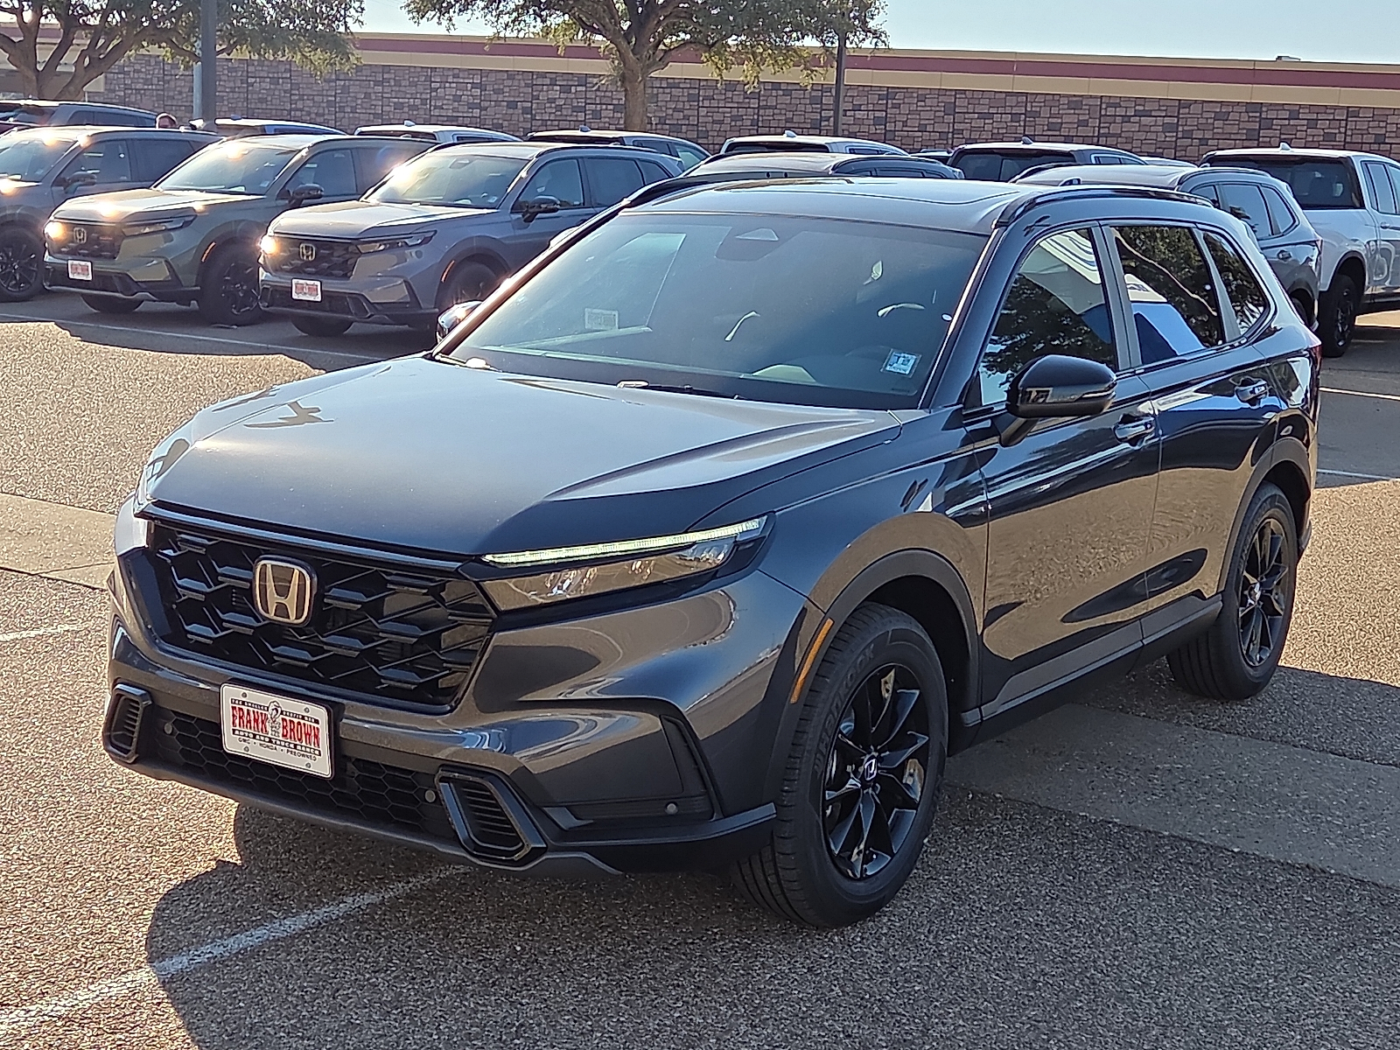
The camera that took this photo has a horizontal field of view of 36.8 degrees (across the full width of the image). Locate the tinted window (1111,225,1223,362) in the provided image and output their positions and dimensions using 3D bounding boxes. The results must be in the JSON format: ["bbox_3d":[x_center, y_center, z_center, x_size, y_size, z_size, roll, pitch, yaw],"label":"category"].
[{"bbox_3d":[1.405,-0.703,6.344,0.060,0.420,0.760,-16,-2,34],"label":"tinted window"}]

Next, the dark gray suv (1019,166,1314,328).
[{"bbox_3d":[2.993,-1.784,15.341,1.950,1.680,4.680,10,13,36],"label":"dark gray suv"}]

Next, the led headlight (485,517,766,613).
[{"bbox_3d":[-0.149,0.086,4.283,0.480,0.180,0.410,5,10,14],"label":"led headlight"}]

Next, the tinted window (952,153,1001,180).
[{"bbox_3d":[2.801,-3.578,21.500,0.600,0.420,0.090,9,4,35],"label":"tinted window"}]

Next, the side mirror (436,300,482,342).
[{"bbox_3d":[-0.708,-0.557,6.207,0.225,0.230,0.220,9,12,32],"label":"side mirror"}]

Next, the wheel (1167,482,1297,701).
[{"bbox_3d":[1.793,0.207,7.012,0.240,0.725,0.730,9,12,32],"label":"wheel"}]

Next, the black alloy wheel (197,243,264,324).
[{"bbox_3d":[-4.085,-2.073,18.323,0.240,0.730,0.730,9,13,35],"label":"black alloy wheel"}]

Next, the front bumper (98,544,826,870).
[{"bbox_3d":[-0.696,0.313,4.627,1.830,0.630,0.640,8,11,32],"label":"front bumper"}]

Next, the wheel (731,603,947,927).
[{"bbox_3d":[0.318,0.541,4.834,0.240,0.735,0.740,9,12,32],"label":"wheel"}]

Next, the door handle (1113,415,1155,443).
[{"bbox_3d":[1.194,-0.264,5.762,0.060,0.060,0.230,8,11,32],"label":"door handle"}]

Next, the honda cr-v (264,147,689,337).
[{"bbox_3d":[-1.723,-2.505,18.372,1.900,1.690,4.680,9,13,34],"label":"honda cr-v"}]

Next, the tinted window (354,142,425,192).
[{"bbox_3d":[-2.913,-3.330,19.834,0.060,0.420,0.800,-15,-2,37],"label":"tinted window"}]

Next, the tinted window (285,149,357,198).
[{"bbox_3d":[-3.474,-3.182,19.057,0.060,0.430,1.000,-15,-2,37],"label":"tinted window"}]

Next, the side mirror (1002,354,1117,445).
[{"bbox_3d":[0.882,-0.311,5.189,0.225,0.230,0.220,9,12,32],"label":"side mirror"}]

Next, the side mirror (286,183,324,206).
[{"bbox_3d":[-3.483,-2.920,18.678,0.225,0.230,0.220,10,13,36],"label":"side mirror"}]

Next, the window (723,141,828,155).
[{"bbox_3d":[0.824,-3.943,22.800,1.480,0.420,0.100,9,4,35],"label":"window"}]

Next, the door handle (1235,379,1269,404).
[{"bbox_3d":[1.721,-0.416,6.550,0.060,0.060,0.230,8,11,32],"label":"door handle"}]

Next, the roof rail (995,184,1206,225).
[{"bbox_3d":[1.255,-0.955,6.322,0.090,0.110,1.690,9,12,32],"label":"roof rail"}]

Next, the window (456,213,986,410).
[{"bbox_3d":[0.034,-0.585,5.562,1.470,0.120,0.900,8,44,32],"label":"window"}]

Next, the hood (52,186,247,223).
[{"bbox_3d":[-4.870,-2.798,18.505,1.550,0.260,1.330,10,13,36],"label":"hood"}]

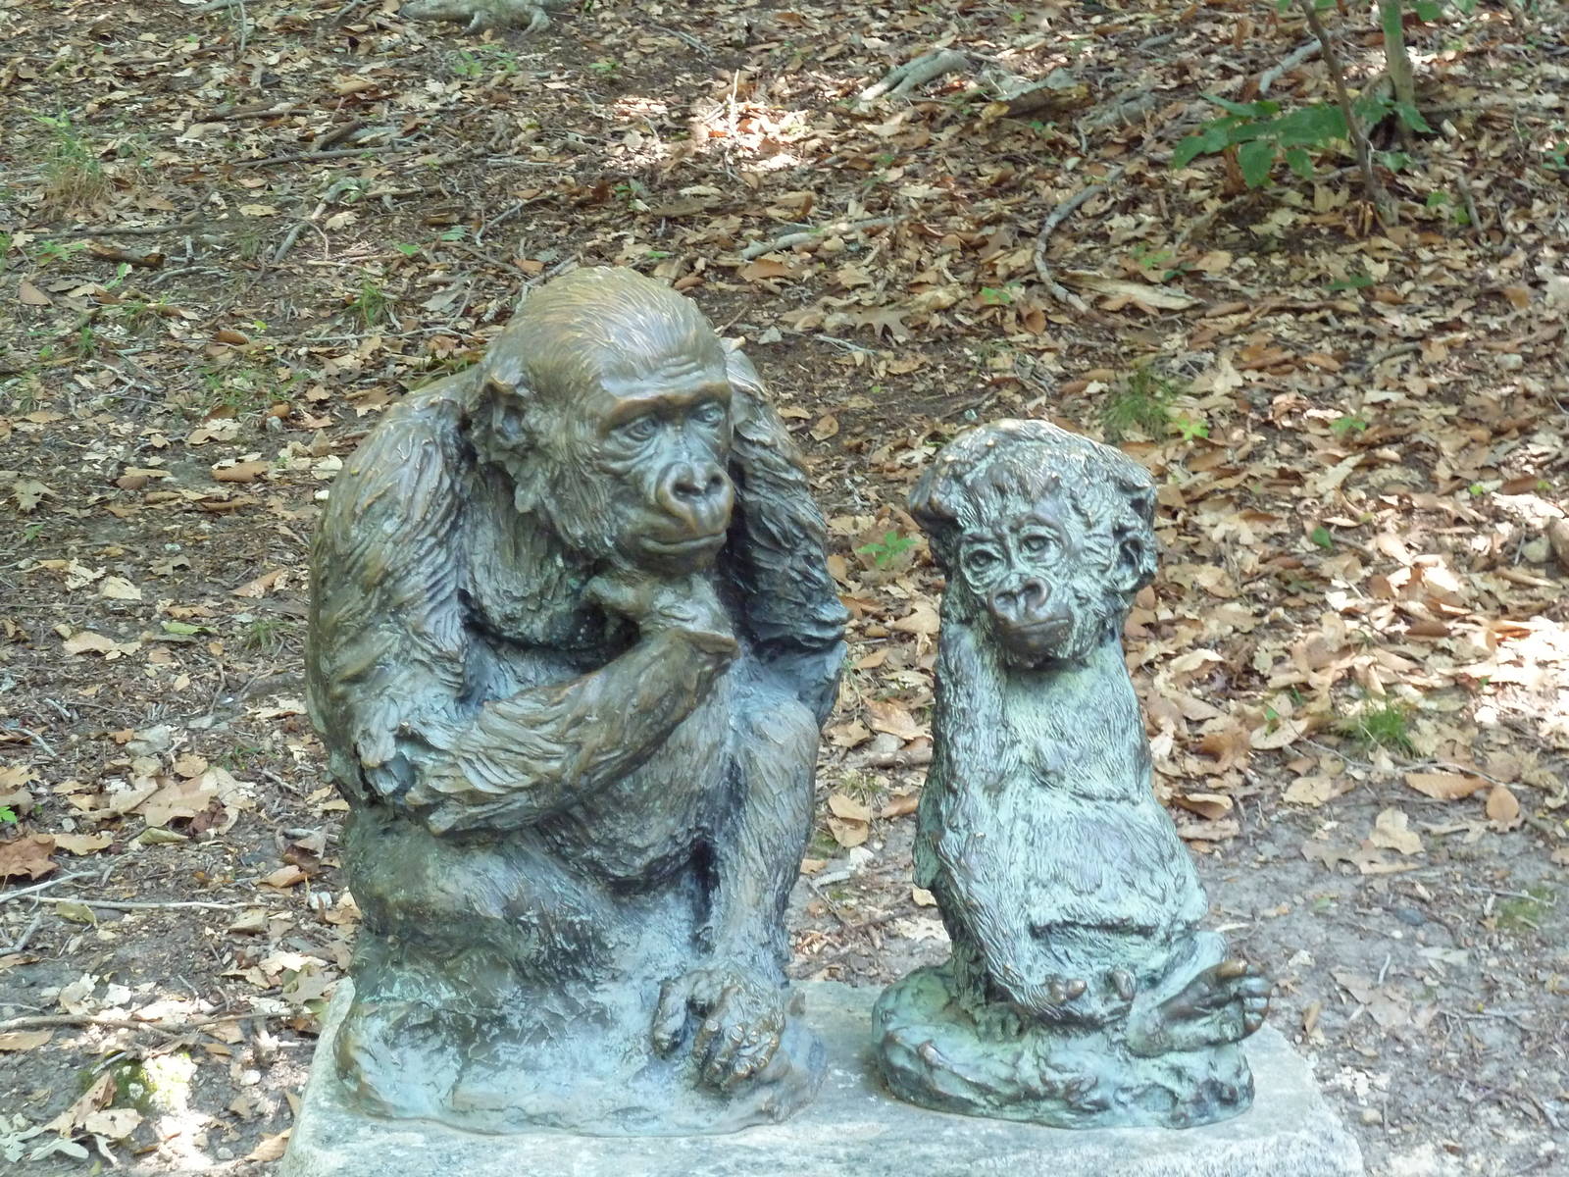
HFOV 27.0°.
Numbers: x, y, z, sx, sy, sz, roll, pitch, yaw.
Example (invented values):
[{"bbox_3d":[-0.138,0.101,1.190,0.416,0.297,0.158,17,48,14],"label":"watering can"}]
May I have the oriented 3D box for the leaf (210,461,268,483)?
[{"bbox_3d":[-1.000,-0.214,6.000,0.106,0.025,0.050,0,23,0],"label":"leaf"}]

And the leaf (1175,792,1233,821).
[{"bbox_3d":[0.680,0.354,5.301,0.092,0.030,0.042,3,20,8],"label":"leaf"}]

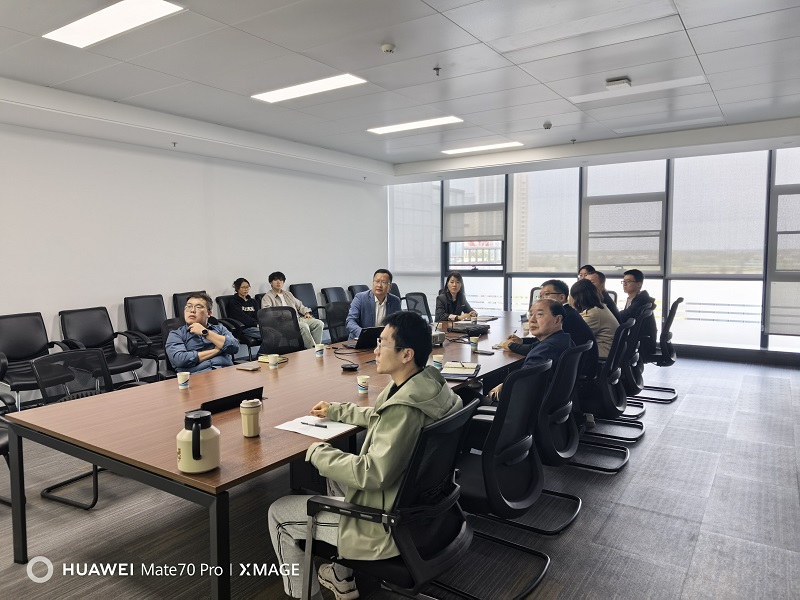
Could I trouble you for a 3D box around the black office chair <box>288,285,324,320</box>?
[{"bbox_3d":[-1.226,0.324,8.274,0.656,1.071,0.586,3,6,36],"label":"black office chair"}]

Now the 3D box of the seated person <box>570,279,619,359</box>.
[{"bbox_3d":[1.626,0.464,4.804,0.720,1.260,0.480,2,6,31],"label":"seated person"}]

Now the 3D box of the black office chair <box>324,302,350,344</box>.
[{"bbox_3d":[-0.350,0.551,5.705,0.626,1.040,0.586,3,6,38],"label":"black office chair"}]

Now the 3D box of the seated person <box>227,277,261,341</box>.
[{"bbox_3d":[-1.847,0.334,7.108,0.780,1.200,0.500,3,6,36],"label":"seated person"}]

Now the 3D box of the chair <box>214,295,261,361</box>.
[{"bbox_3d":[-1.986,0.438,7.322,0.640,1.020,0.600,3,6,34],"label":"chair"}]

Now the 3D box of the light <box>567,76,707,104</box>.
[{"bbox_3d":[2.181,-1.961,5.166,1.200,0.060,0.280,3,6,34],"label":"light"}]

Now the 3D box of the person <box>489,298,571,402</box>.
[{"bbox_3d":[0.680,0.611,3.278,0.720,1.240,0.540,1,5,22],"label":"person"}]

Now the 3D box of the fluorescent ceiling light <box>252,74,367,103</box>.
[{"bbox_3d":[-0.827,-1.882,4.938,1.180,0.060,0.270,3,6,34],"label":"fluorescent ceiling light"}]

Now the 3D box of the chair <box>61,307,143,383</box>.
[{"bbox_3d":[-2.997,0.610,5.622,0.677,0.995,0.586,3,6,34],"label":"chair"}]

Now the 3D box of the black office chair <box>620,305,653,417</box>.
[{"bbox_3d":[2.093,0.560,5.462,0.600,1.010,0.580,2,6,31],"label":"black office chair"}]

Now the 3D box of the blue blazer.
[{"bbox_3d":[-0.224,0.233,5.257,0.560,0.640,0.420,-2,5,-21],"label":"blue blazer"}]

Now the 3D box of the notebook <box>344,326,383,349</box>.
[{"bbox_3d":[-0.261,0.288,4.572,0.320,0.180,0.280,-4,6,-33],"label":"notebook"}]

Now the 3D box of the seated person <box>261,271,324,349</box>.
[{"bbox_3d":[-1.481,0.261,7.749,0.850,1.290,0.600,3,6,34],"label":"seated person"}]

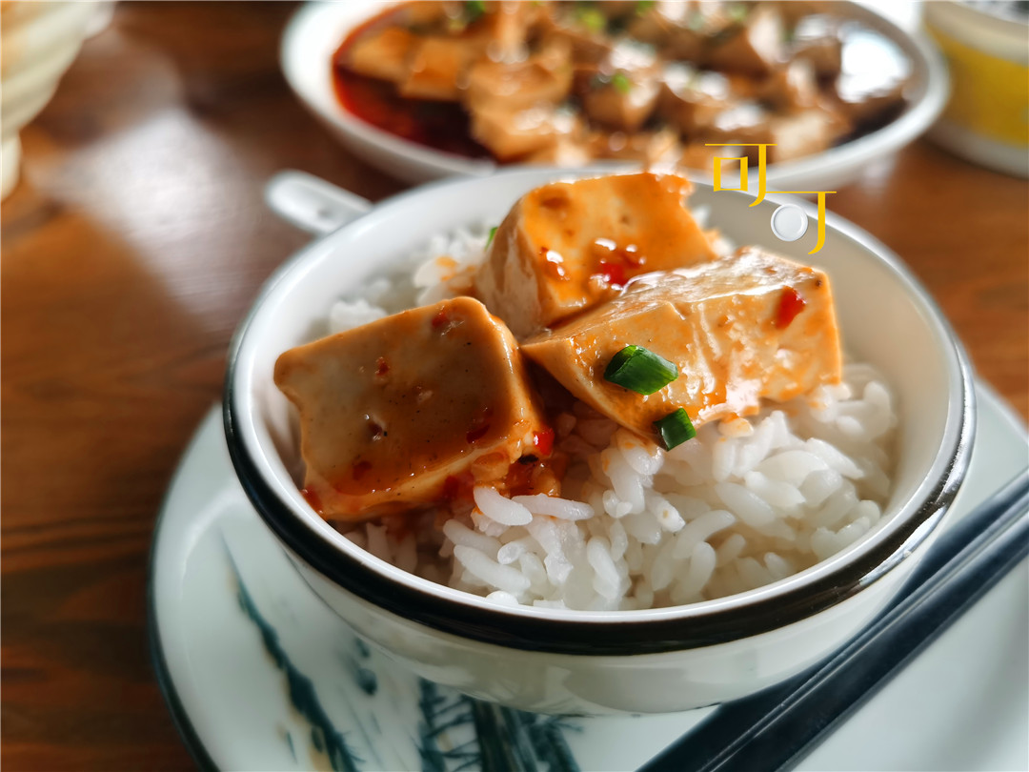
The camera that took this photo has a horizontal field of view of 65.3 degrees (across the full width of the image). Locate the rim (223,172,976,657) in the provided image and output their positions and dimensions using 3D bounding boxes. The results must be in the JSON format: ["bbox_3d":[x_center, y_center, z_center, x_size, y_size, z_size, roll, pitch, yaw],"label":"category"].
[{"bbox_3d":[0.011,-0.011,0.129,0.116,0.007,0.116,-4,41,0],"label":"rim"}]

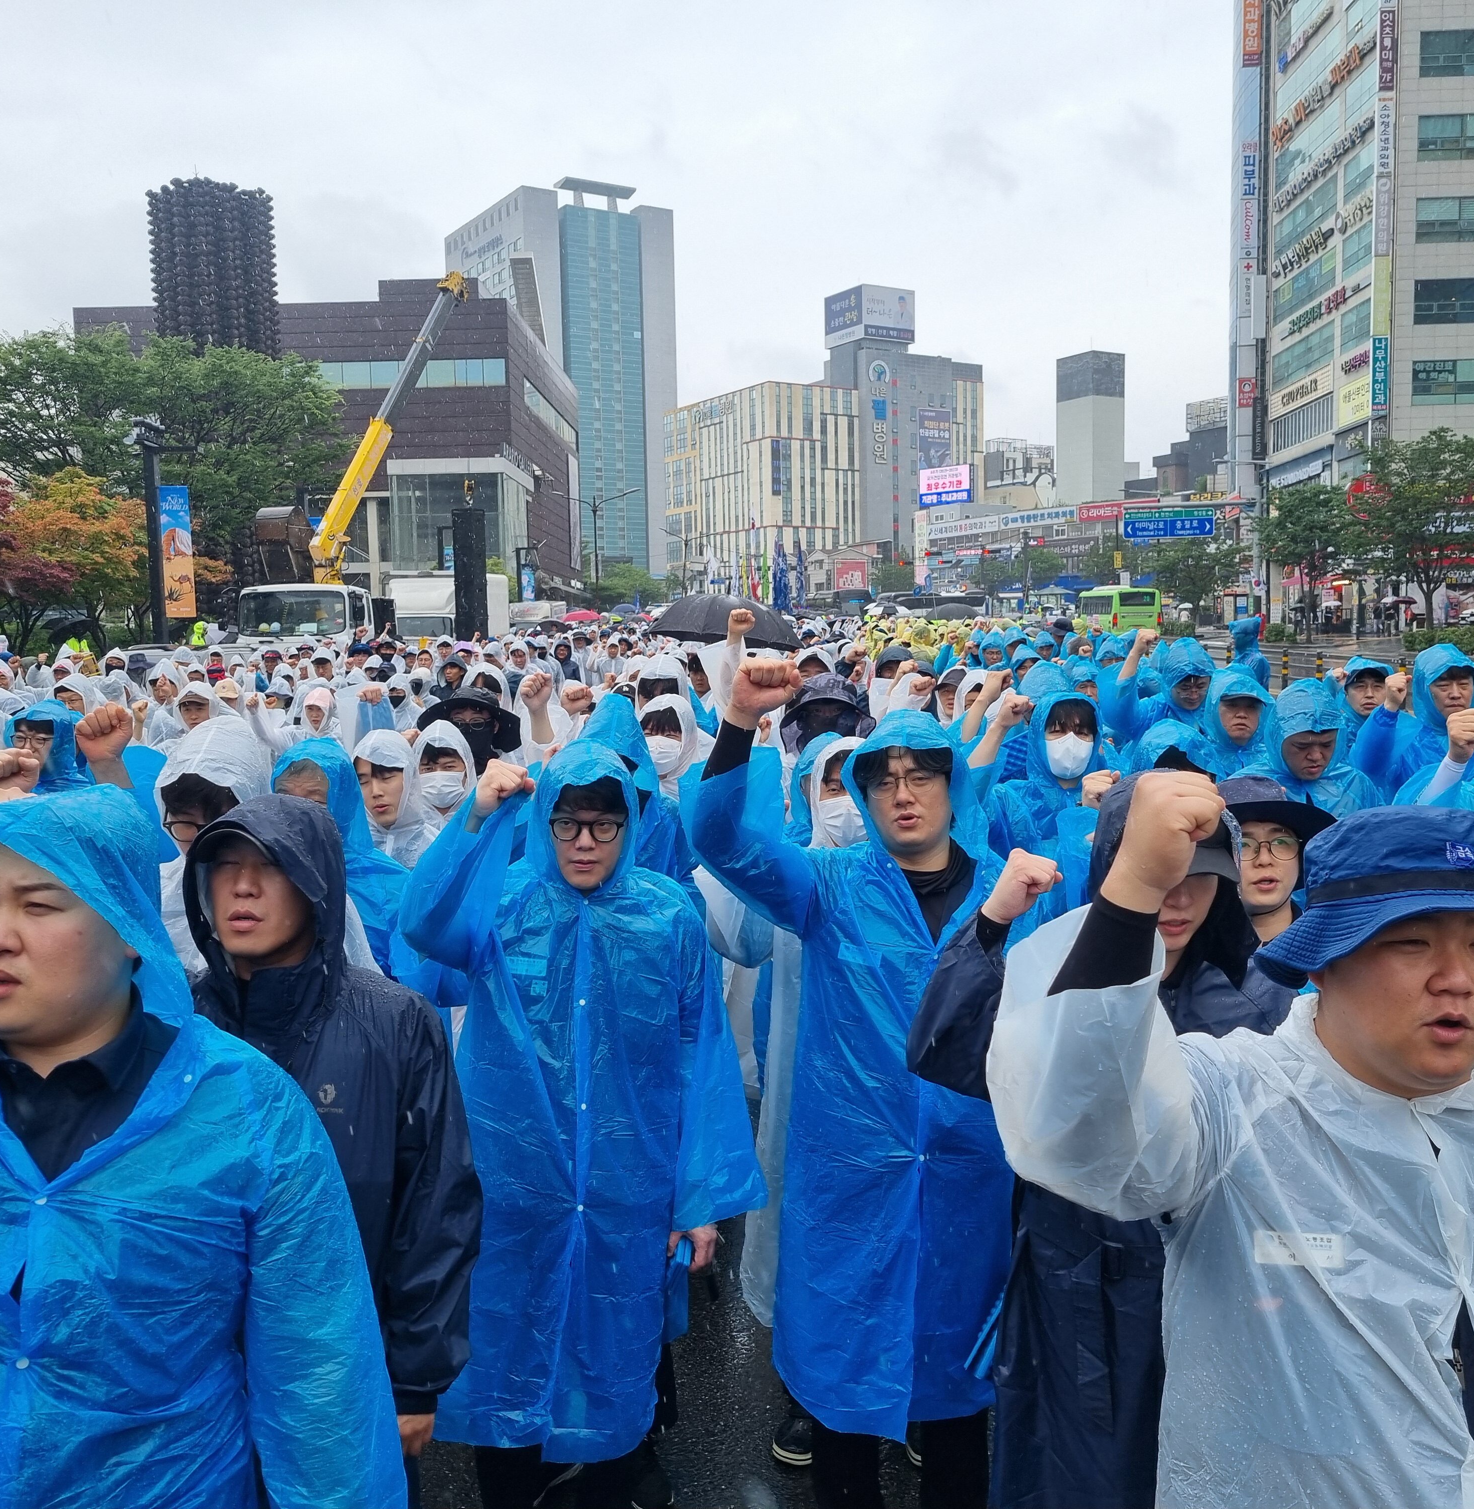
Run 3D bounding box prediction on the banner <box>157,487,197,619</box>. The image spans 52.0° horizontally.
[{"bbox_3d":[-10.739,-3.892,29.000,0.600,2.530,0.060,-1,5,4],"label":"banner"}]

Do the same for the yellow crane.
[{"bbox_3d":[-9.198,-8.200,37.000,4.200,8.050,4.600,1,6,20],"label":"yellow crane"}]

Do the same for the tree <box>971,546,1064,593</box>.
[{"bbox_3d":[21.352,-12.514,115.000,7.000,6.400,6.000,-1,5,4],"label":"tree"}]

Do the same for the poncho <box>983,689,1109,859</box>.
[{"bbox_3d":[0.975,0.443,4.559,0.560,1.280,0.450,-1,5,5],"label":"poncho"}]

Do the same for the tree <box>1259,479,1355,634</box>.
[{"bbox_3d":[27.148,-9.171,72.000,4.800,7.510,4.800,-1,5,4],"label":"tree"}]

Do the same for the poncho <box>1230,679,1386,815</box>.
[{"bbox_3d":[1.856,0.385,4.908,0.560,1.230,0.400,0,6,13],"label":"poncho"}]

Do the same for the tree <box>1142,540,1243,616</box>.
[{"bbox_3d":[28.172,-10.503,92.884,6.100,6.500,5.900,-1,5,0],"label":"tree"}]

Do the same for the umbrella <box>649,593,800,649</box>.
[{"bbox_3d":[-0.097,-0.839,11.608,1.150,0.800,1.150,6,1,0],"label":"umbrella"}]

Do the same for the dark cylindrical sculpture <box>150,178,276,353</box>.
[{"bbox_3d":[-21.980,-13.797,64.651,5.100,20.000,5.100,-3,6,-19],"label":"dark cylindrical sculpture"}]

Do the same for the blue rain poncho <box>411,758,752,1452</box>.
[{"bbox_3d":[-0.265,0.613,2.779,0.630,1.280,0.470,-1,5,-3],"label":"blue rain poncho"}]

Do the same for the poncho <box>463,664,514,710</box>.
[{"bbox_3d":[-1.240,0.135,7.656,0.540,1.200,0.420,-2,5,-5],"label":"poncho"}]

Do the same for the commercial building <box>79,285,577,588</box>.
[{"bbox_3d":[-21.541,-15.369,91.469,21.136,18.518,34.274,-1,5,0],"label":"commercial building"}]

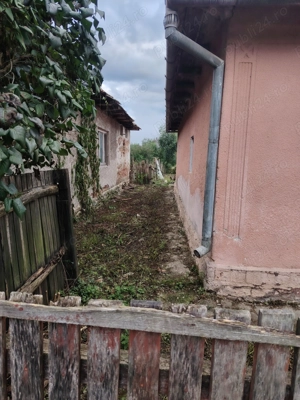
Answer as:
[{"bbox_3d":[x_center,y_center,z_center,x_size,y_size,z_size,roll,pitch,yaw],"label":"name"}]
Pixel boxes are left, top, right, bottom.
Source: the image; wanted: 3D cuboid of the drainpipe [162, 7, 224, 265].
[{"bbox_3d":[0.421,-0.627,2.910,0.610,2.547,0.155,2,9,3],"label":"drainpipe"}]

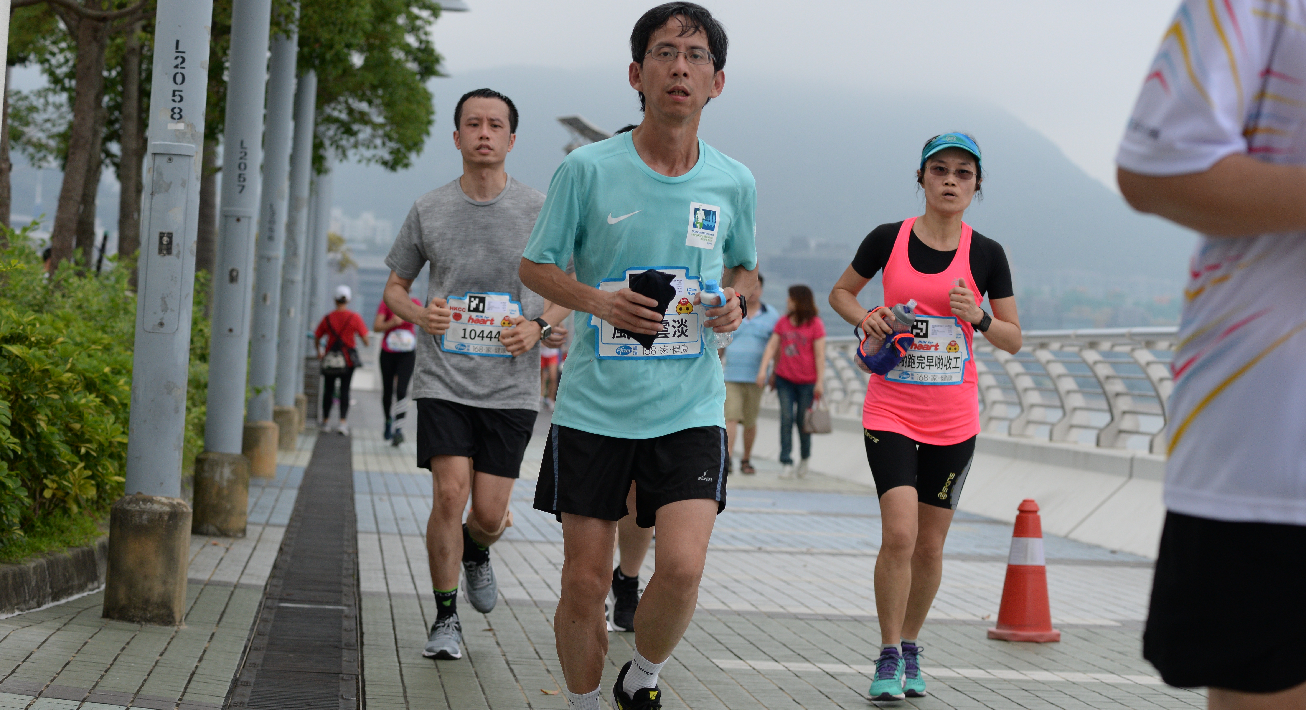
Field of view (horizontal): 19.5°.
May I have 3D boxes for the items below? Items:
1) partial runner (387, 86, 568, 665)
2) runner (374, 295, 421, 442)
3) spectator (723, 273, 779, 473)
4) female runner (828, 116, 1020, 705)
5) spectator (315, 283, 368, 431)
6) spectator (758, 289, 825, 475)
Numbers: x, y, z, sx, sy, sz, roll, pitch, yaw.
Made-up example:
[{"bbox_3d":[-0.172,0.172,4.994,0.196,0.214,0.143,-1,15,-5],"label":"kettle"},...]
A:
[{"bbox_3d":[-0.552,0.061,11.600,0.572,1.747,0.800,3,0,-5],"label":"partial runner"},{"bbox_3d":[-2.373,0.026,35.500,0.485,1.651,0.600,3,0,-5],"label":"runner"},{"bbox_3d":[0.822,0.156,33.000,0.526,1.747,0.450,3,0,-3],"label":"spectator"},{"bbox_3d":[0.761,0.177,10.850,0.555,1.634,0.600,3,0,-2],"label":"female runner"},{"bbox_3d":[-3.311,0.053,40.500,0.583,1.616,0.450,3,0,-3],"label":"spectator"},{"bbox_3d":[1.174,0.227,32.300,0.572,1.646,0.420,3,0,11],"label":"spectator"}]

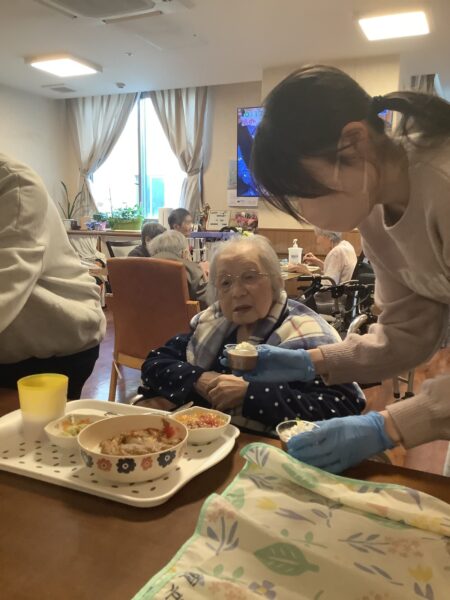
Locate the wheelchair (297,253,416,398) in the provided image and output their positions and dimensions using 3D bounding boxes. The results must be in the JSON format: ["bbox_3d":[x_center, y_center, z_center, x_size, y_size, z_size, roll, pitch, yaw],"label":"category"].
[{"bbox_3d":[0.771,0.172,3.150,0.850,0.900,0.580,-5,10,-35],"label":"wheelchair"}]

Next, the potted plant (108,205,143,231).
[{"bbox_3d":[-1.120,-0.929,6.050,0.340,0.270,0.200,5,9,23],"label":"potted plant"}]

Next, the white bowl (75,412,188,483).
[{"bbox_3d":[-0.129,0.214,0.765,0.152,0.050,0.152,1,8,0],"label":"white bowl"}]

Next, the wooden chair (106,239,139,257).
[{"bbox_3d":[-0.728,-0.077,4.800,0.520,0.860,0.480,5,9,23],"label":"wooden chair"}]

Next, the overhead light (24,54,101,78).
[{"bbox_3d":[-1.552,-2.279,5.215,0.540,0.070,0.540,4,10,23],"label":"overhead light"}]

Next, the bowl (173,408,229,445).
[{"bbox_3d":[-0.038,0.203,0.857,0.097,0.038,0.097,4,10,23],"label":"bowl"}]

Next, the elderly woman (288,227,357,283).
[{"bbox_3d":[0.733,-0.044,4.000,0.700,1.060,0.460,5,9,23],"label":"elderly woman"}]

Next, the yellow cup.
[{"bbox_3d":[-0.295,0.173,0.874,0.080,0.086,0.080,0,9,0],"label":"yellow cup"}]

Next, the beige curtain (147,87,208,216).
[{"bbox_3d":[-0.532,-1.575,5.922,0.775,1.404,0.140,5,9,23],"label":"beige curtain"}]

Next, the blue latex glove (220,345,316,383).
[{"bbox_3d":[0.077,0.118,0.980,0.170,0.070,0.095,1,9,2],"label":"blue latex glove"}]

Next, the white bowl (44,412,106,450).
[{"bbox_3d":[-0.233,0.203,0.845,0.098,0.038,0.098,4,10,23],"label":"white bowl"}]

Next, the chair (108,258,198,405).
[{"bbox_3d":[-0.237,0.205,2.787,0.550,0.850,0.570,5,10,28],"label":"chair"}]

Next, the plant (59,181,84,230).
[{"bbox_3d":[-1.941,-1.195,6.795,0.280,0.600,0.260,4,10,23],"label":"plant"}]

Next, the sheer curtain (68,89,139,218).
[{"bbox_3d":[-1.445,-1.644,6.316,1.044,1.451,0.140,5,9,23],"label":"sheer curtain"}]

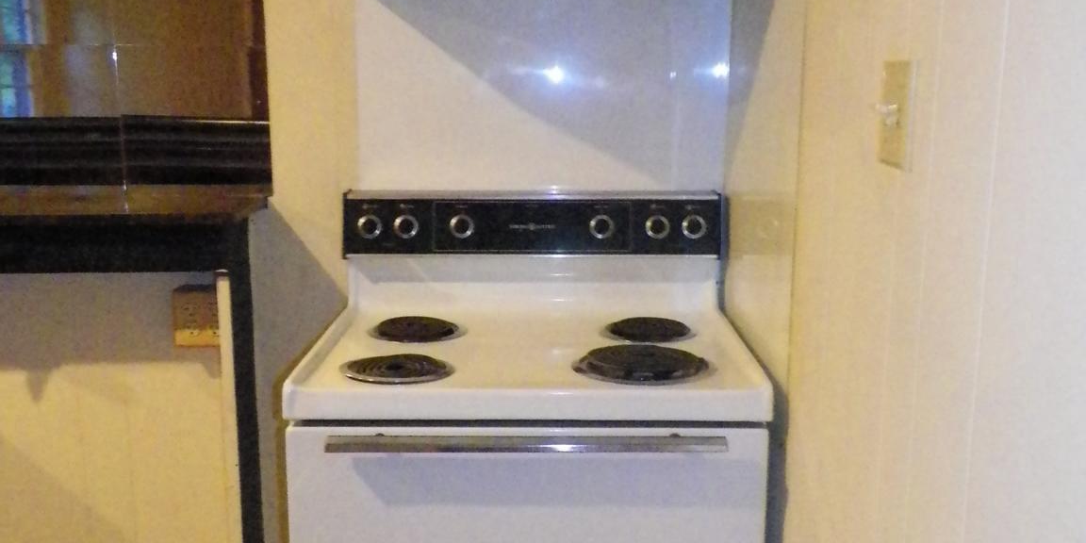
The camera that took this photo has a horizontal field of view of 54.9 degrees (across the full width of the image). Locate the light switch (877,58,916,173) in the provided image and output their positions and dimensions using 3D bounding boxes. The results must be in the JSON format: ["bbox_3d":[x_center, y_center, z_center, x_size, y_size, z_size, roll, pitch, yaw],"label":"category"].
[{"bbox_3d":[0.376,-0.169,1.125,0.018,0.116,0.077,0,10,0],"label":"light switch"}]

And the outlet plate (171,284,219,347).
[{"bbox_3d":[-0.710,0.094,2.204,0.115,0.118,0.052,0,10,0],"label":"outlet plate"}]

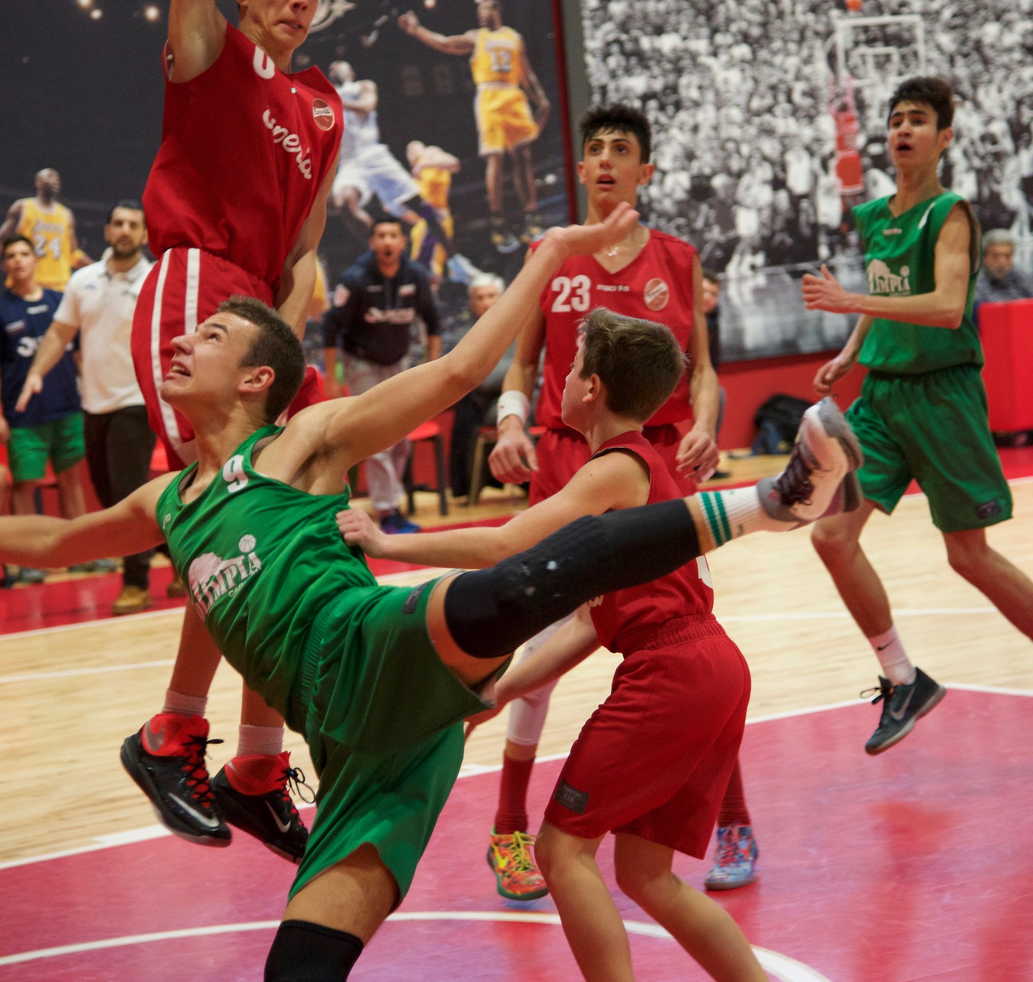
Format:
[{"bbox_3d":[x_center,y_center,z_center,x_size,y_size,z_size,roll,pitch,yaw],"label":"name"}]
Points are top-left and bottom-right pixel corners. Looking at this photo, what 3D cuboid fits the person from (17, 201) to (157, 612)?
[{"bbox_3d":[-1.887,-0.392,16.800,0.690,1.820,0.660,-5,5,4],"label":"person"}]

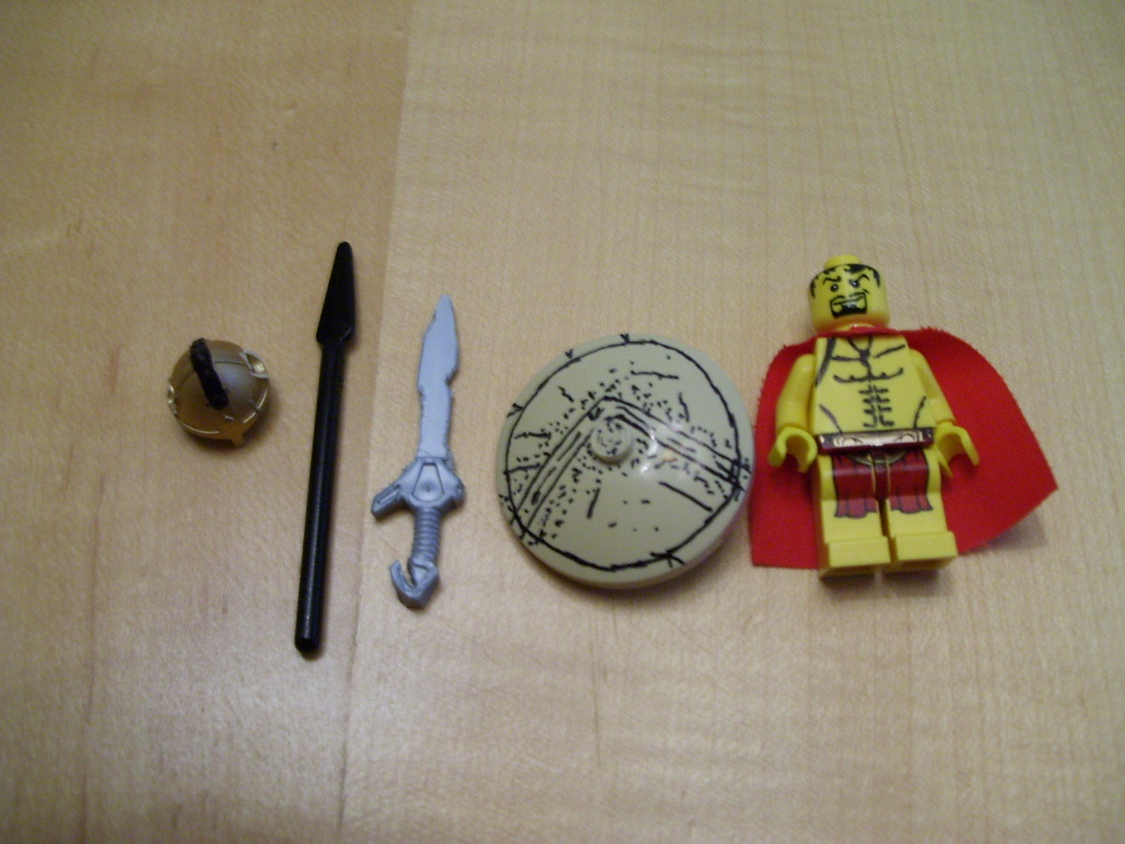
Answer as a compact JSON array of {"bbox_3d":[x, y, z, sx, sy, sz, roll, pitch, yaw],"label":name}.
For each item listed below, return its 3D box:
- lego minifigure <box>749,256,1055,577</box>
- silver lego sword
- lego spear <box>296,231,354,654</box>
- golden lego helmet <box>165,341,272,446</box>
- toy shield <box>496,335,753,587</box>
[{"bbox_3d":[0.042,-0.002,0.148,0.038,0.010,0.041,-5,73,3],"label":"lego minifigure"},{"bbox_3d":[-0.019,0.003,0.155,0.012,0.004,0.043,2,73,5],"label":"silver lego sword"},{"bbox_3d":[-0.031,0.002,0.156,0.005,0.003,0.057,0,73,5],"label":"lego spear"},{"bbox_3d":[-0.046,-0.005,0.155,0.013,0.012,0.014,-17,72,-1],"label":"golden lego helmet"},{"bbox_3d":[0.007,0.003,0.145,0.033,0.008,0.033,-9,70,8],"label":"toy shield"}]

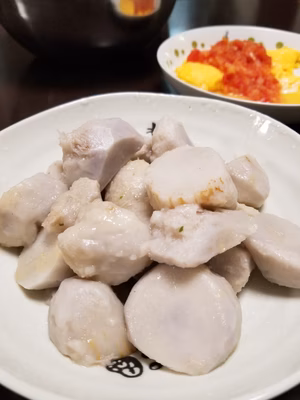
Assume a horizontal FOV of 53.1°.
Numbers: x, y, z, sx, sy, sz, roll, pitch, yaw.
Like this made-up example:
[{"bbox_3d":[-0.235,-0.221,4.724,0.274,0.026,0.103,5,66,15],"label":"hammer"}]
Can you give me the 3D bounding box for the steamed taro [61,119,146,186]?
[{"bbox_3d":[-0.032,-0.030,0.199,0.046,0.039,0.049,20,47,18],"label":"steamed taro"}]

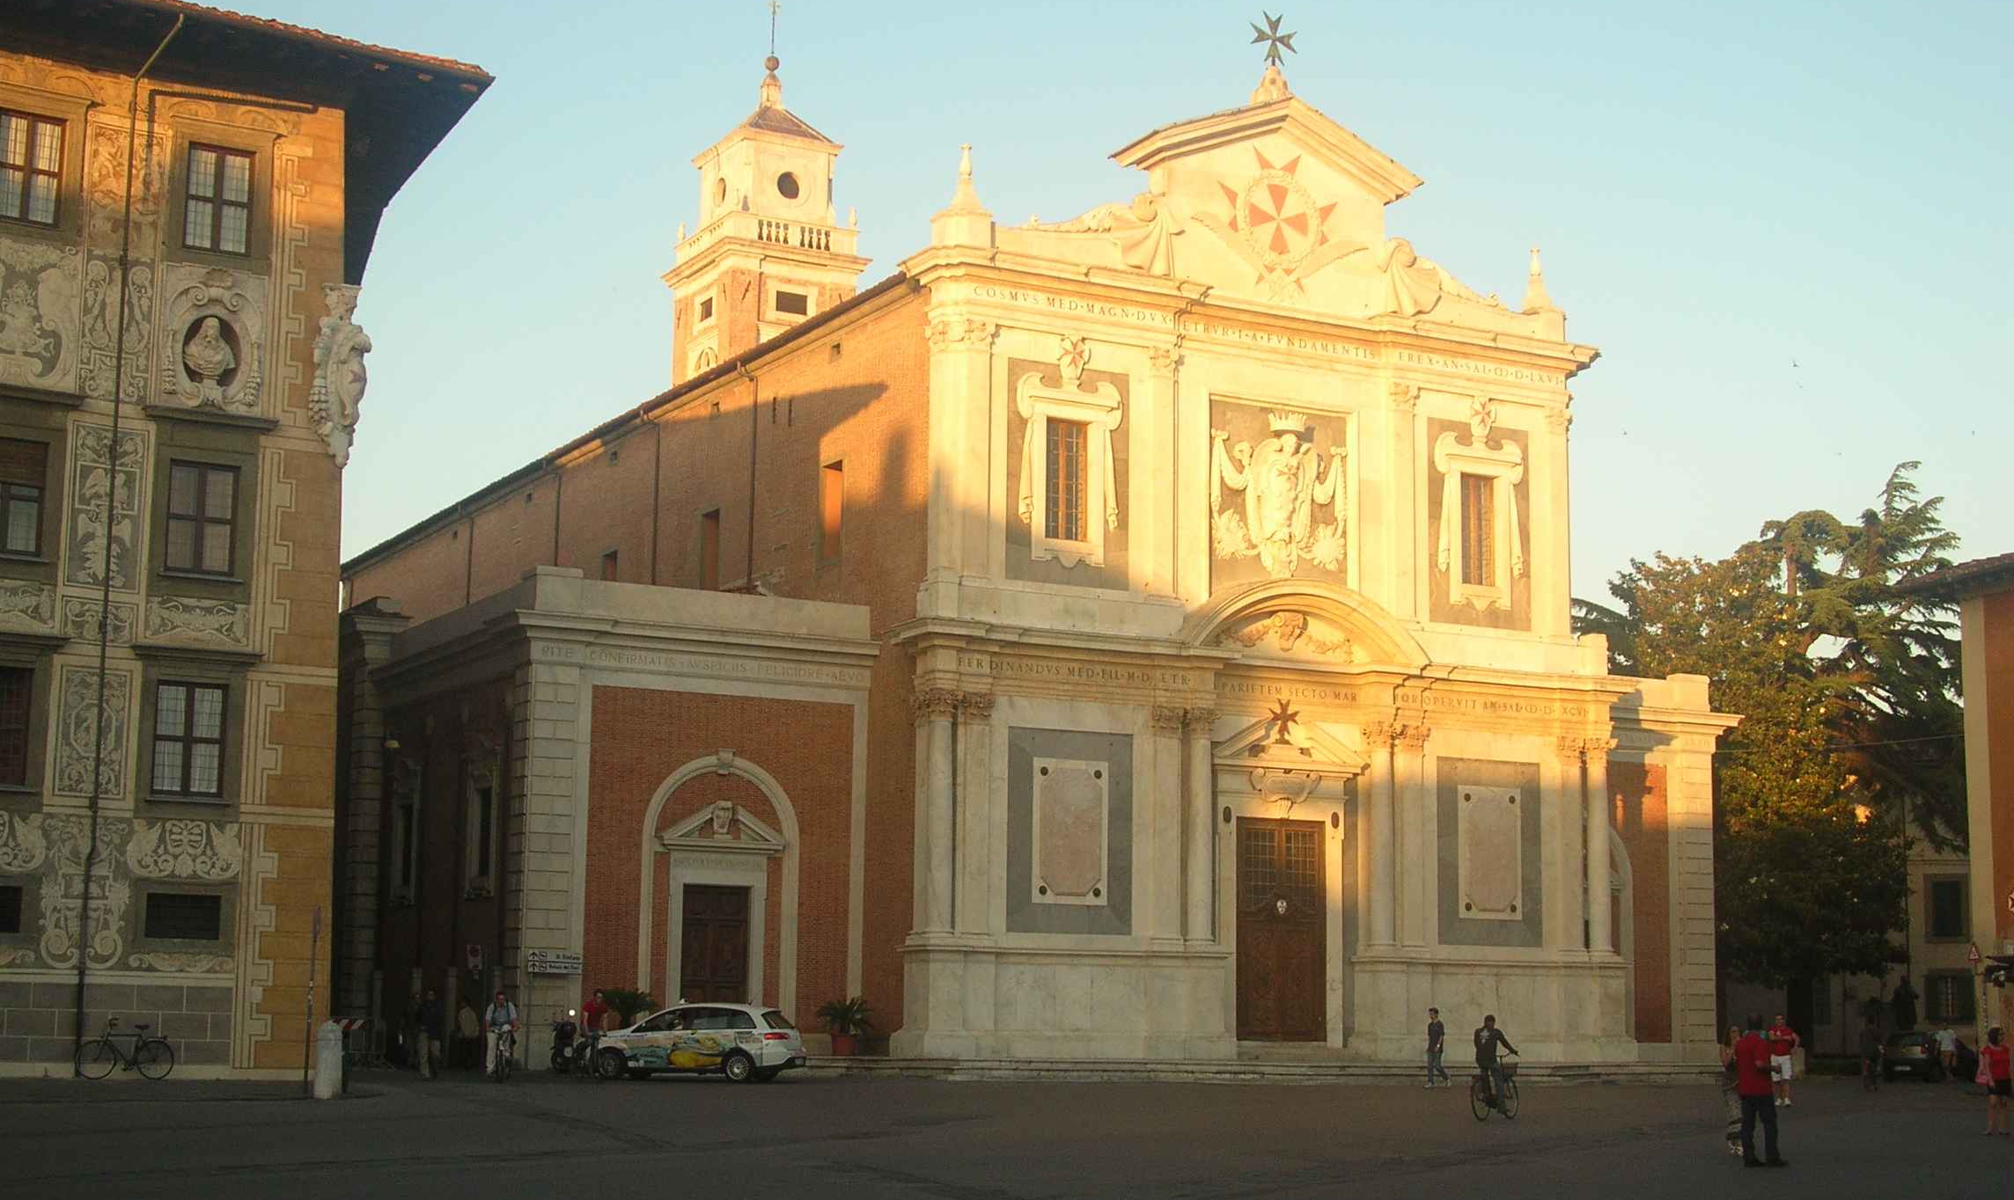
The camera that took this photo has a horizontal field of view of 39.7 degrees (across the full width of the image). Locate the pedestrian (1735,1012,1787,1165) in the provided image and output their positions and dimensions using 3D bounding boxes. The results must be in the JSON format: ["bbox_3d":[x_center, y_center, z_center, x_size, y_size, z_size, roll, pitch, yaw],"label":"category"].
[{"bbox_3d":[8.664,5.650,32.132,0.450,1.736,0.500,6,-10,-32],"label":"pedestrian"}]

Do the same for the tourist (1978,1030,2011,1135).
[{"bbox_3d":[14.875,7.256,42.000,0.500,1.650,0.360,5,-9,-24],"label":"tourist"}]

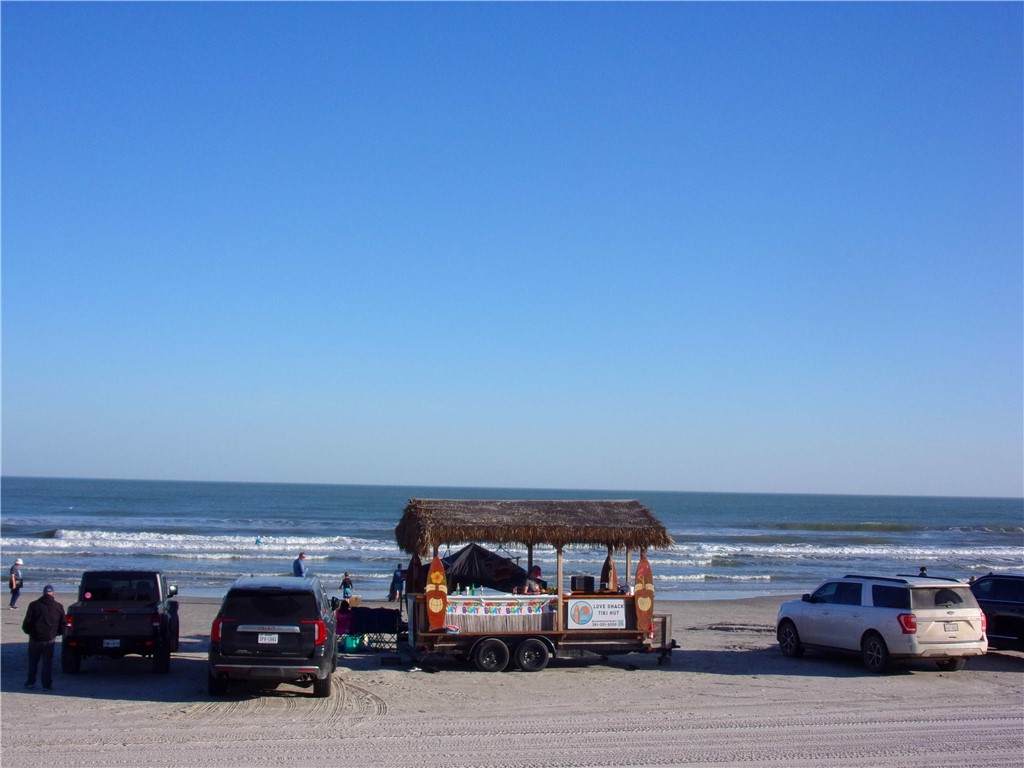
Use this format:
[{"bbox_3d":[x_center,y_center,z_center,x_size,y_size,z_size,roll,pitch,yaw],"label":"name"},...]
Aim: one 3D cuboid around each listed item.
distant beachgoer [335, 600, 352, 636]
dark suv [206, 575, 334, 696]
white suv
[{"bbox_3d":[-3.826,5.492,30.752,0.550,1.200,0.800,2,-4,-10],"label":"distant beachgoer"},{"bbox_3d":[-4.262,4.425,24.556,2.120,1.930,5.400,2,-4,-8],"label":"dark suv"},{"bbox_3d":[7.906,5.157,29.928,2.100,1.950,5.500,3,-5,-21],"label":"white suv"}]

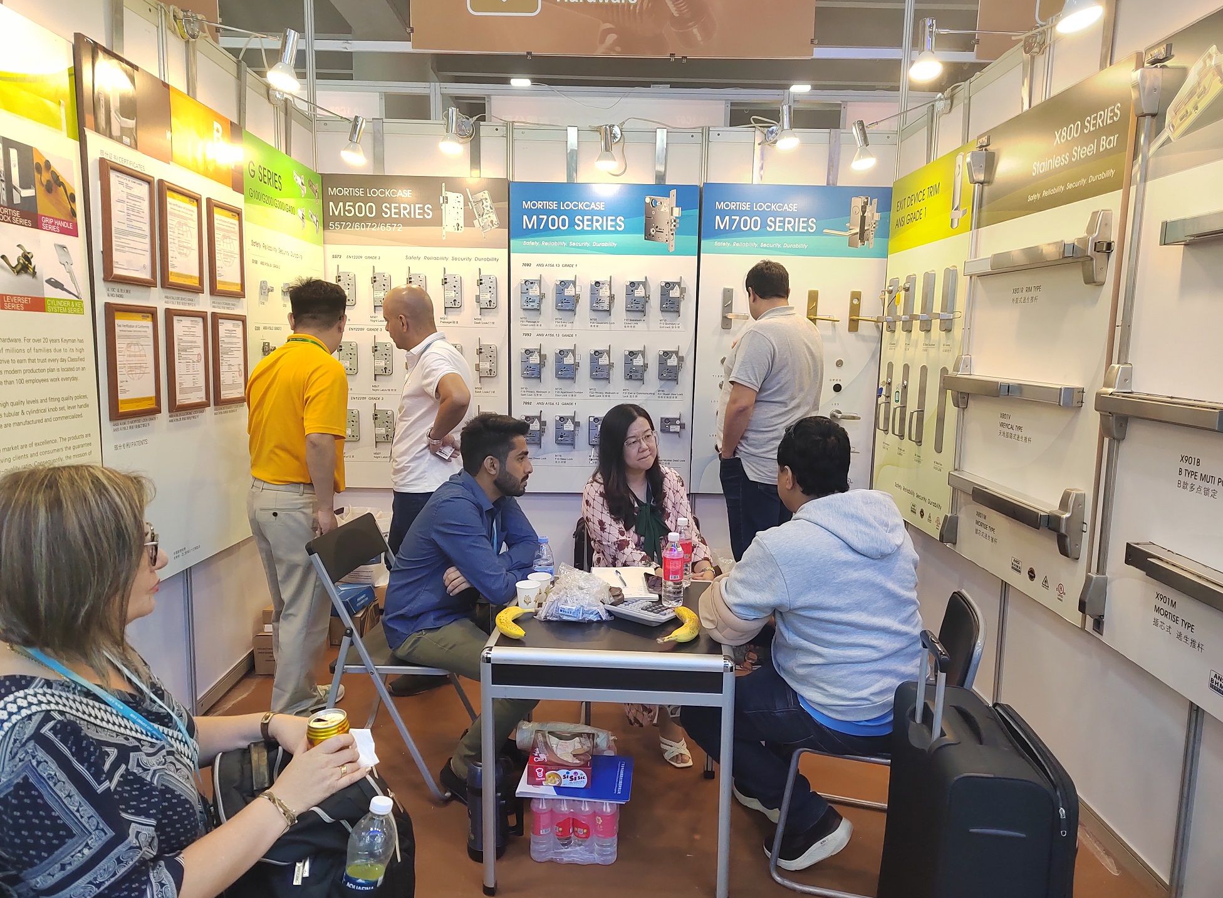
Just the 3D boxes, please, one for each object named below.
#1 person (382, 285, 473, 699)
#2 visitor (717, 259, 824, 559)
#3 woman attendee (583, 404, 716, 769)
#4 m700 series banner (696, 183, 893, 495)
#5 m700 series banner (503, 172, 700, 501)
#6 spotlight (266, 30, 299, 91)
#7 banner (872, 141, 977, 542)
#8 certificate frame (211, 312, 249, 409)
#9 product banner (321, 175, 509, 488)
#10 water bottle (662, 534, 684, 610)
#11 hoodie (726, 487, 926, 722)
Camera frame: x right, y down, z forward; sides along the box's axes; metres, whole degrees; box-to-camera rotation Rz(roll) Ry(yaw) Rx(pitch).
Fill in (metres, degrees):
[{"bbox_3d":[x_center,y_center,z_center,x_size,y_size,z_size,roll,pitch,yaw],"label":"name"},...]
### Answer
[{"bbox_3d":[-0.735,0.173,3.287,0.350,1.640,0.480,3,8,11],"label":"person"},{"bbox_3d":[0.655,0.120,3.396,0.510,1.750,0.360,-5,10,-41],"label":"visitor"},{"bbox_3d":[0.123,0.449,2.903,0.460,1.210,0.620,0,8,-8],"label":"woman attendee"},{"bbox_3d":[0.950,-0.549,4.262,0.955,1.610,0.030,1,8,0],"label":"m700 series banner"},{"bbox_3d":[-0.048,-0.559,4.275,0.972,1.605,0.030,1,8,-1],"label":"m700 series banner"},{"bbox_3d":[-1.047,-1.238,2.592,0.107,0.185,0.107,18,0,-24],"label":"spotlight"},{"bbox_3d":[1.440,-0.490,3.796,0.030,1.610,0.955,1,8,-1],"label":"banner"},{"bbox_3d":[-1.468,-0.344,3.131,0.020,0.340,0.255,1,8,-1],"label":"certificate frame"},{"bbox_3d":[-1.031,-0.589,4.268,0.960,1.610,0.030,1,8,0],"label":"product banner"},{"bbox_3d":[0.182,0.352,2.395,0.062,0.220,0.062,1,8,0],"label":"water bottle"},{"bbox_3d":[0.571,0.409,2.255,0.460,0.610,0.530,7,10,37],"label":"hoodie"}]

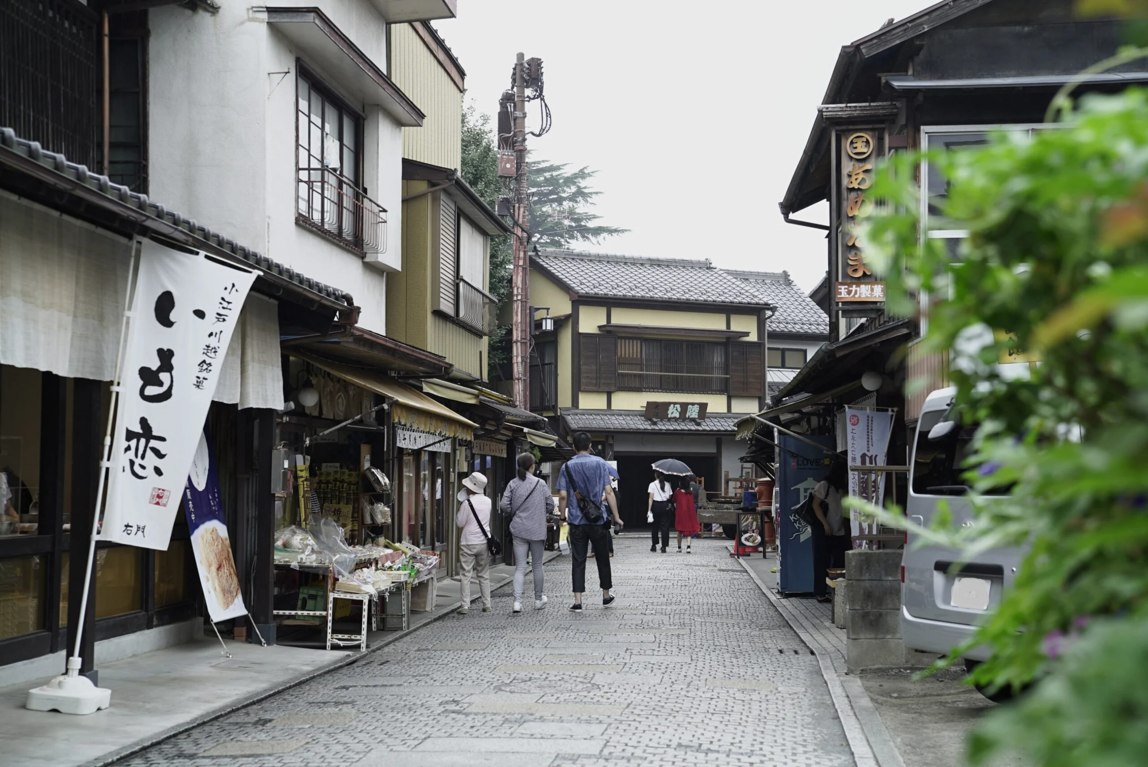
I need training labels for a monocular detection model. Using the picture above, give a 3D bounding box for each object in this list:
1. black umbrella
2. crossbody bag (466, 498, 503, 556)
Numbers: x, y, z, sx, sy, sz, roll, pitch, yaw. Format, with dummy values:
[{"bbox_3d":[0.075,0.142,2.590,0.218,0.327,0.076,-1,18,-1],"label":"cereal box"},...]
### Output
[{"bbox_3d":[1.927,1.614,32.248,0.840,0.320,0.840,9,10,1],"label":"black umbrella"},{"bbox_3d":[-0.889,1.424,16.443,0.370,0.580,0.270,1,-4,-9],"label":"crossbody bag"}]

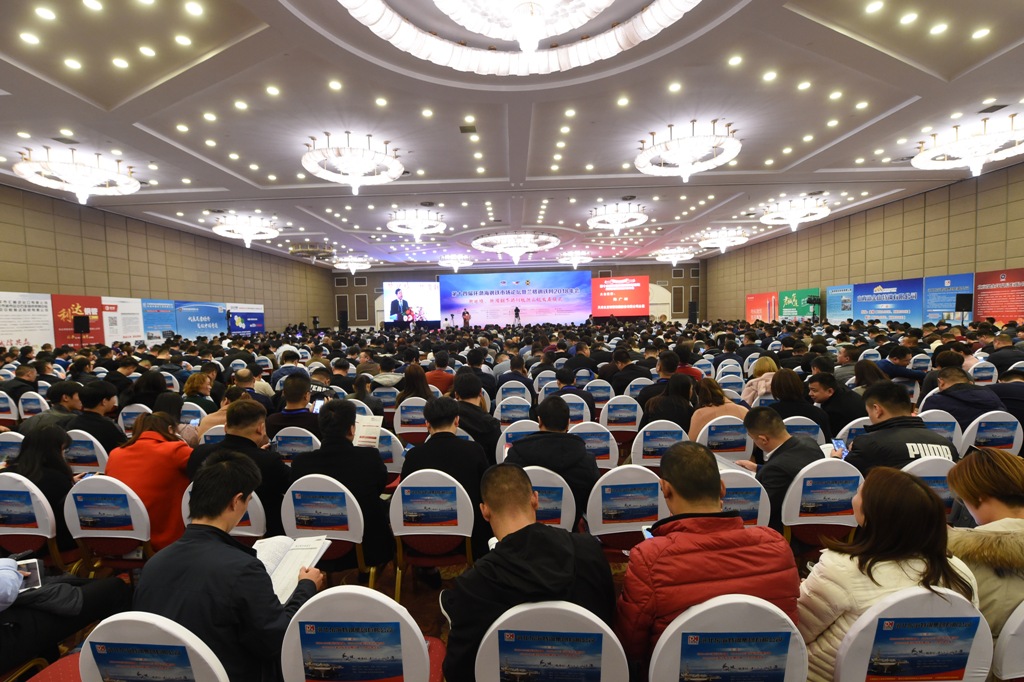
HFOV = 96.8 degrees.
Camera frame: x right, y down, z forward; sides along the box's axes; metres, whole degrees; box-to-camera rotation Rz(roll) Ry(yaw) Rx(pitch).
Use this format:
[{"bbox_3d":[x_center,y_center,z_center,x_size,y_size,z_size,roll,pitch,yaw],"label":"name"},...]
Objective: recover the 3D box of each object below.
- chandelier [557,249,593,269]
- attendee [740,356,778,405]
[{"bbox_3d":[4.867,-6.180,34.705,2.650,1.420,2.650,-2,3,0],"label":"chandelier"},{"bbox_3d":[2.503,0.787,4.779,0.480,1.265,0.730,-1,3,2],"label":"attendee"}]

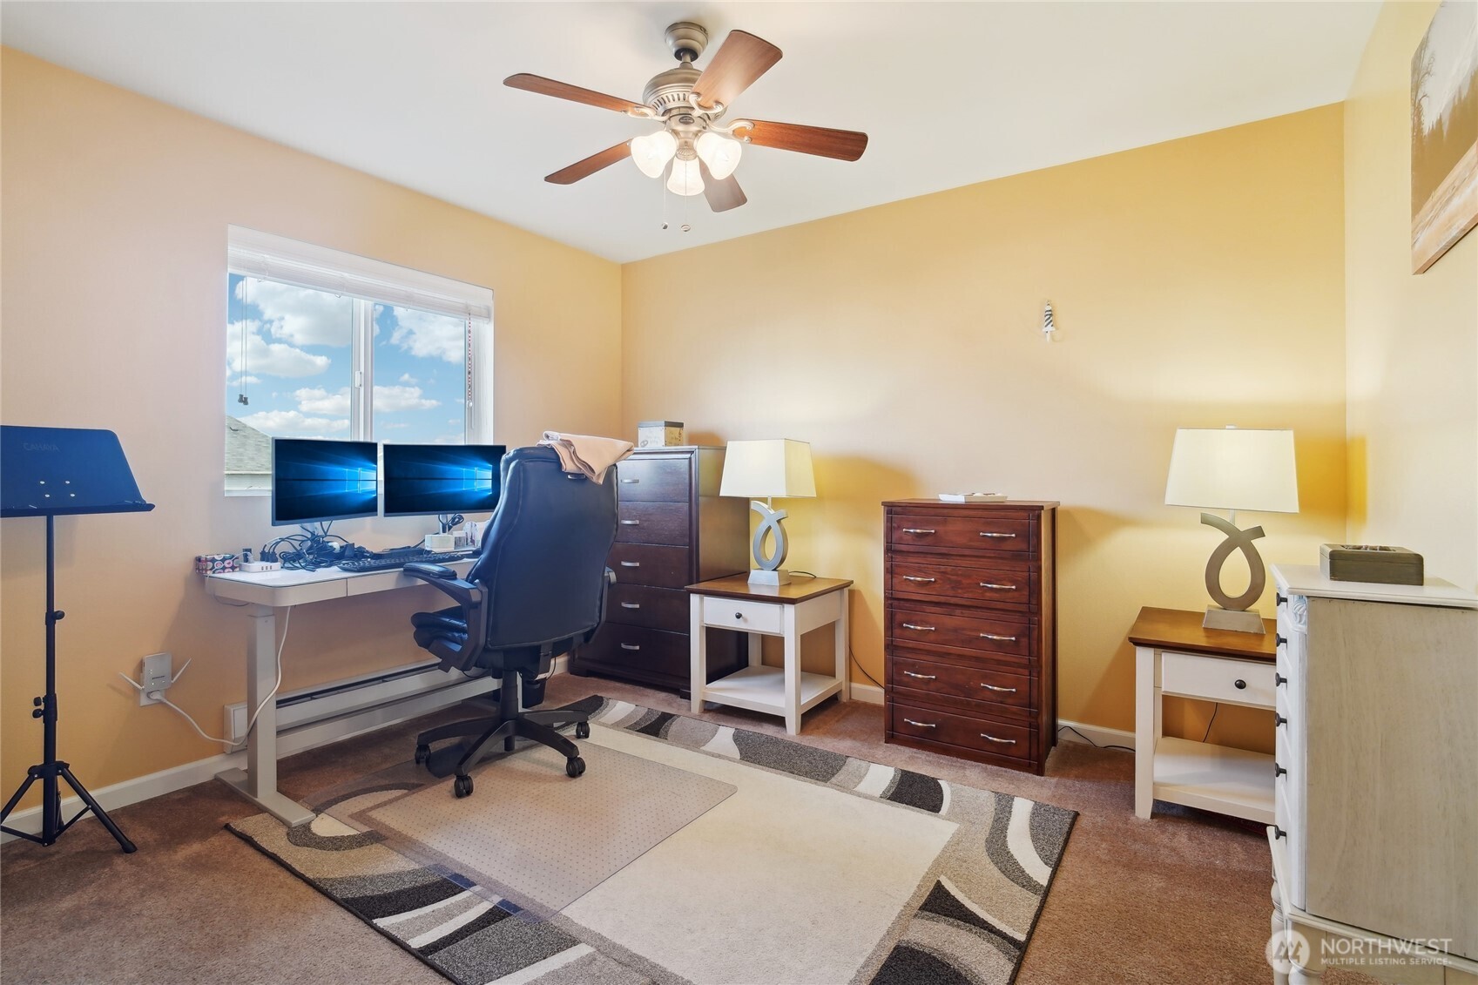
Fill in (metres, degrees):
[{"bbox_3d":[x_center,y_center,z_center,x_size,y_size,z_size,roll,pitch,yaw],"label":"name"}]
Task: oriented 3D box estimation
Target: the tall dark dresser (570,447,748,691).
[{"bbox_3d":[-0.469,0.405,3.776,0.917,1.308,0.444,1,1,33],"label":"tall dark dresser"}]

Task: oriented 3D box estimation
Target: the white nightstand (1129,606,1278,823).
[{"bbox_3d":[1.705,0.779,2.246,0.586,0.606,0.601,1,1,34],"label":"white nightstand"}]

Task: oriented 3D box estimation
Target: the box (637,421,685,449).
[{"bbox_3d":[-0.434,-0.310,3.661,0.182,0.147,0.170,1,1,32],"label":"box"}]

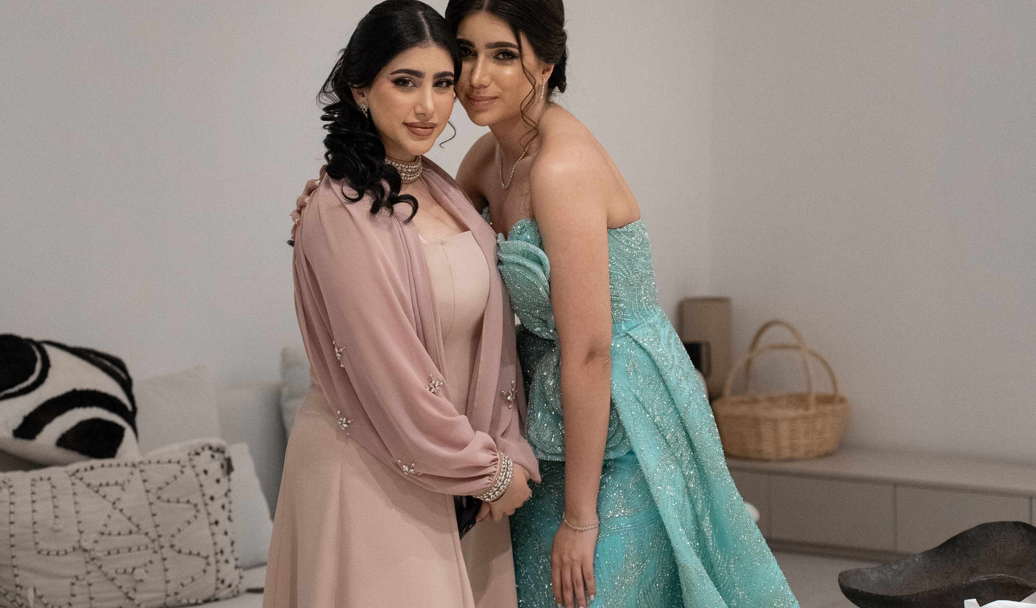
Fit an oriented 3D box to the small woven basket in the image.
[{"bbox_3d":[0.863,0.271,8.200,0.450,0.435,0.425,2,5,20],"label":"small woven basket"}]

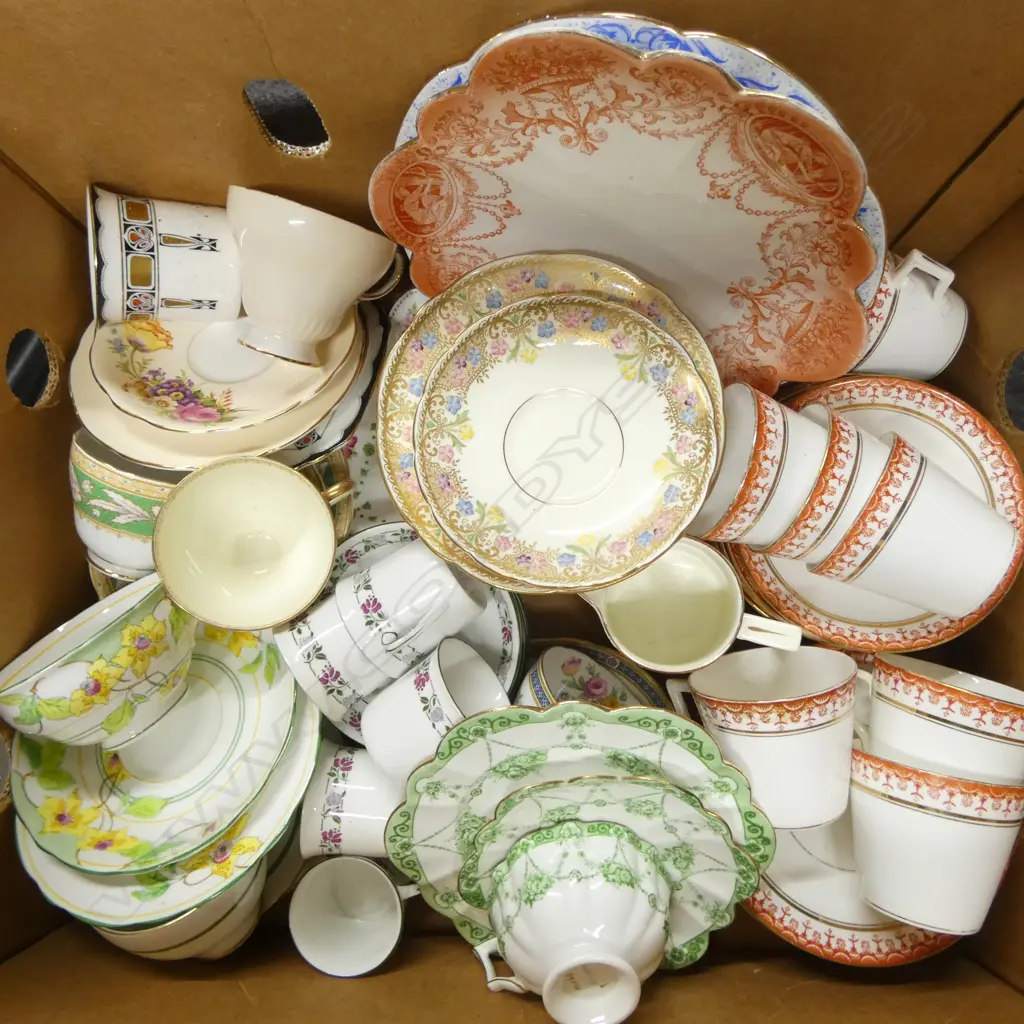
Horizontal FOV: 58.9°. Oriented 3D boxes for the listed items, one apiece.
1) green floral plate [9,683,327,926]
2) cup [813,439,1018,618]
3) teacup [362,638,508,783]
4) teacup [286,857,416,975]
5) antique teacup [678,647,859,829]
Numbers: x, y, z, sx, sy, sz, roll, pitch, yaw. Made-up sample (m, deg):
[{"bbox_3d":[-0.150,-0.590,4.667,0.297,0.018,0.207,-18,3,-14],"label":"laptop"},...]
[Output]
[{"bbox_3d":[-0.172,0.123,0.465,0.166,0.022,0.166,-7,56,11],"label":"green floral plate"},{"bbox_3d":[0.197,0.012,0.443,0.068,0.090,0.078,32,101,12],"label":"cup"},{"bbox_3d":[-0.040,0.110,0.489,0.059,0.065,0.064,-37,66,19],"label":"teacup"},{"bbox_3d":[-0.070,0.200,0.473,0.073,0.057,0.057,-15,82,5],"label":"teacup"},{"bbox_3d":[0.125,0.111,0.446,0.096,0.078,0.068,-5,99,44],"label":"antique teacup"}]

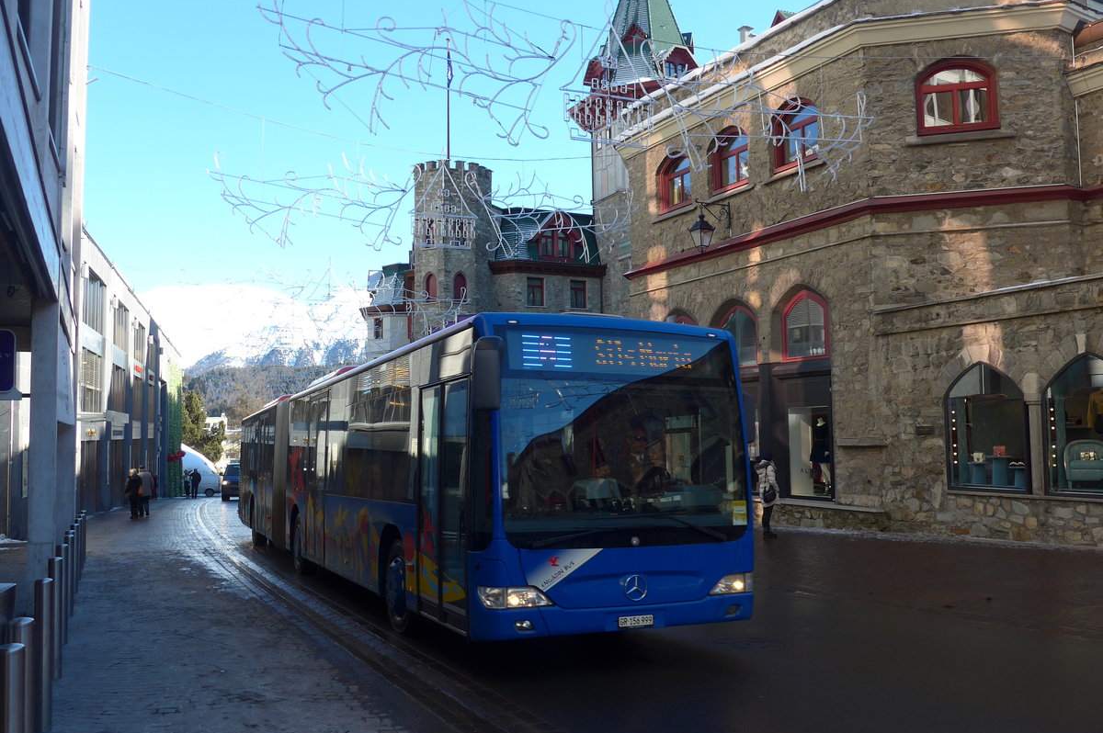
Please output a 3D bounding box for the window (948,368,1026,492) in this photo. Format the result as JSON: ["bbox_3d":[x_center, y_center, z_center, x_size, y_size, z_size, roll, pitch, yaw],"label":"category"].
[{"bbox_3d":[7.636,1.090,16.246,0.150,2.259,1.645,1,-5,-28],"label":"window"}]

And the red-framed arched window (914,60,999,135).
[{"bbox_3d":[7.878,-5.259,18.031,1.476,1.470,0.150,-2,-4,15],"label":"red-framed arched window"}]

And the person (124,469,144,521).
[{"bbox_3d":[-14.102,4.307,31.261,0.550,1.706,0.420,1,-5,-28],"label":"person"}]

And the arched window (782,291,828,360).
[{"bbox_3d":[5.537,-0.889,20.075,0.150,1.476,1.398,1,-5,-29],"label":"arched window"}]

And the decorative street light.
[{"bbox_3d":[3.773,-3.233,21.497,1.040,1.248,0.450,1,-5,-29],"label":"decorative street light"}]

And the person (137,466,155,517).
[{"bbox_3d":[-14.065,4.341,32.026,0.550,1.795,0.420,1,-4,-22],"label":"person"}]

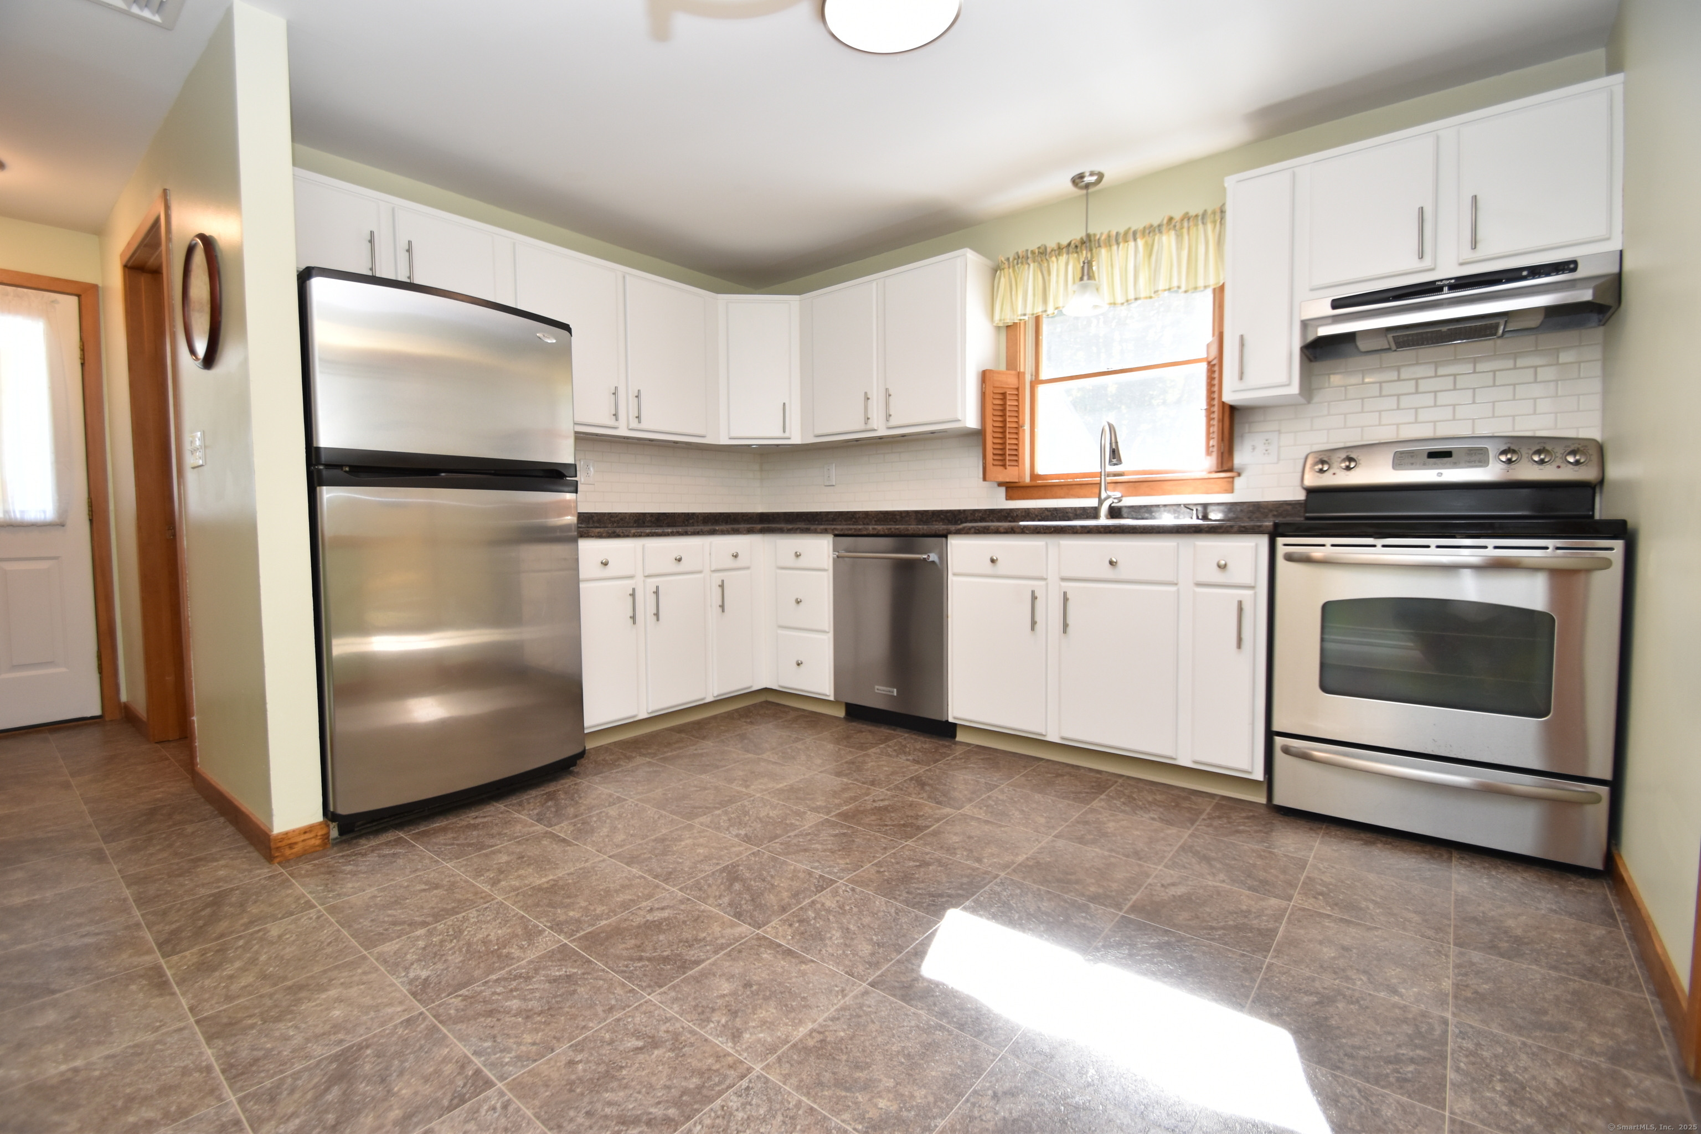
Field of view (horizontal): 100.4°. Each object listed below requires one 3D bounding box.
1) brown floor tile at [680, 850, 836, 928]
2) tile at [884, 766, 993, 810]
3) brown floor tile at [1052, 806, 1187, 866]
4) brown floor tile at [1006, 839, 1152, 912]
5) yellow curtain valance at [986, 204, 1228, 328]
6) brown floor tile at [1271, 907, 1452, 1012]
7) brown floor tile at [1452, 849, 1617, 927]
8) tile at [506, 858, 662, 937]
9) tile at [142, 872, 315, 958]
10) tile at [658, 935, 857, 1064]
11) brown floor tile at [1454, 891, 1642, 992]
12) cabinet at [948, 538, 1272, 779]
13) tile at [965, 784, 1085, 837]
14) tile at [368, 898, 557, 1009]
[{"bbox_3d":[-0.236,0.821,1.816,0.305,0.010,0.298,2,4,39],"label":"brown floor tile"},{"bbox_3d":[0.328,0.801,2.541,0.303,0.015,0.299,2,3,39],"label":"tile"},{"bbox_3d":[0.808,0.807,2.127,0.304,0.010,0.300,2,4,39],"label":"brown floor tile"},{"bbox_3d":[0.627,0.825,1.900,0.303,0.015,0.299,2,3,39],"label":"brown floor tile"},{"bbox_3d":[1.097,-1.288,3.098,1.025,0.320,0.080,2,3,38],"label":"yellow curtain valance"},{"bbox_3d":[1.089,0.828,1.512,0.298,0.010,0.298,2,4,39],"label":"brown floor tile"},{"bbox_3d":[1.688,0.809,1.772,0.297,0.010,0.297,2,3,38],"label":"brown floor tile"},{"bbox_3d":[-0.661,0.835,1.796,0.306,0.010,0.301,2,4,38],"label":"tile"},{"bbox_3d":[-1.512,0.845,1.728,0.303,0.015,0.299,2,3,39],"label":"tile"},{"bbox_3d":[-0.182,0.850,1.409,0.303,0.015,0.299,2,3,39],"label":"tile"},{"bbox_3d":[1.532,0.833,1.578,0.303,0.015,0.299,2,3,39],"label":"brown floor tile"},{"bbox_3d":[1.063,0.271,2.881,1.178,0.802,0.621,2,4,38],"label":"cabinet"},{"bbox_3d":[0.566,0.793,2.308,0.306,0.010,0.303,2,4,39],"label":"tile"},{"bbox_3d":[-0.840,0.837,1.552,0.301,0.010,0.295,2,4,39],"label":"tile"}]

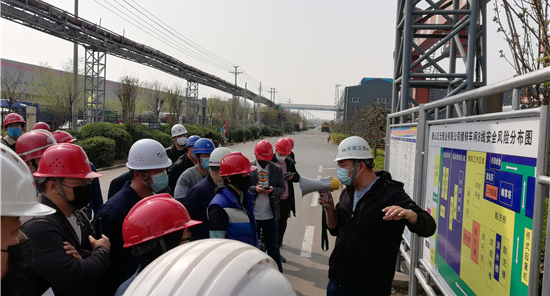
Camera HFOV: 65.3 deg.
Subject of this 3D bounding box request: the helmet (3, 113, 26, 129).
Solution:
[{"bbox_3d":[-2.971,-0.308,4.900,0.220,0.155,0.275,0,4,-27],"label":"helmet"}]

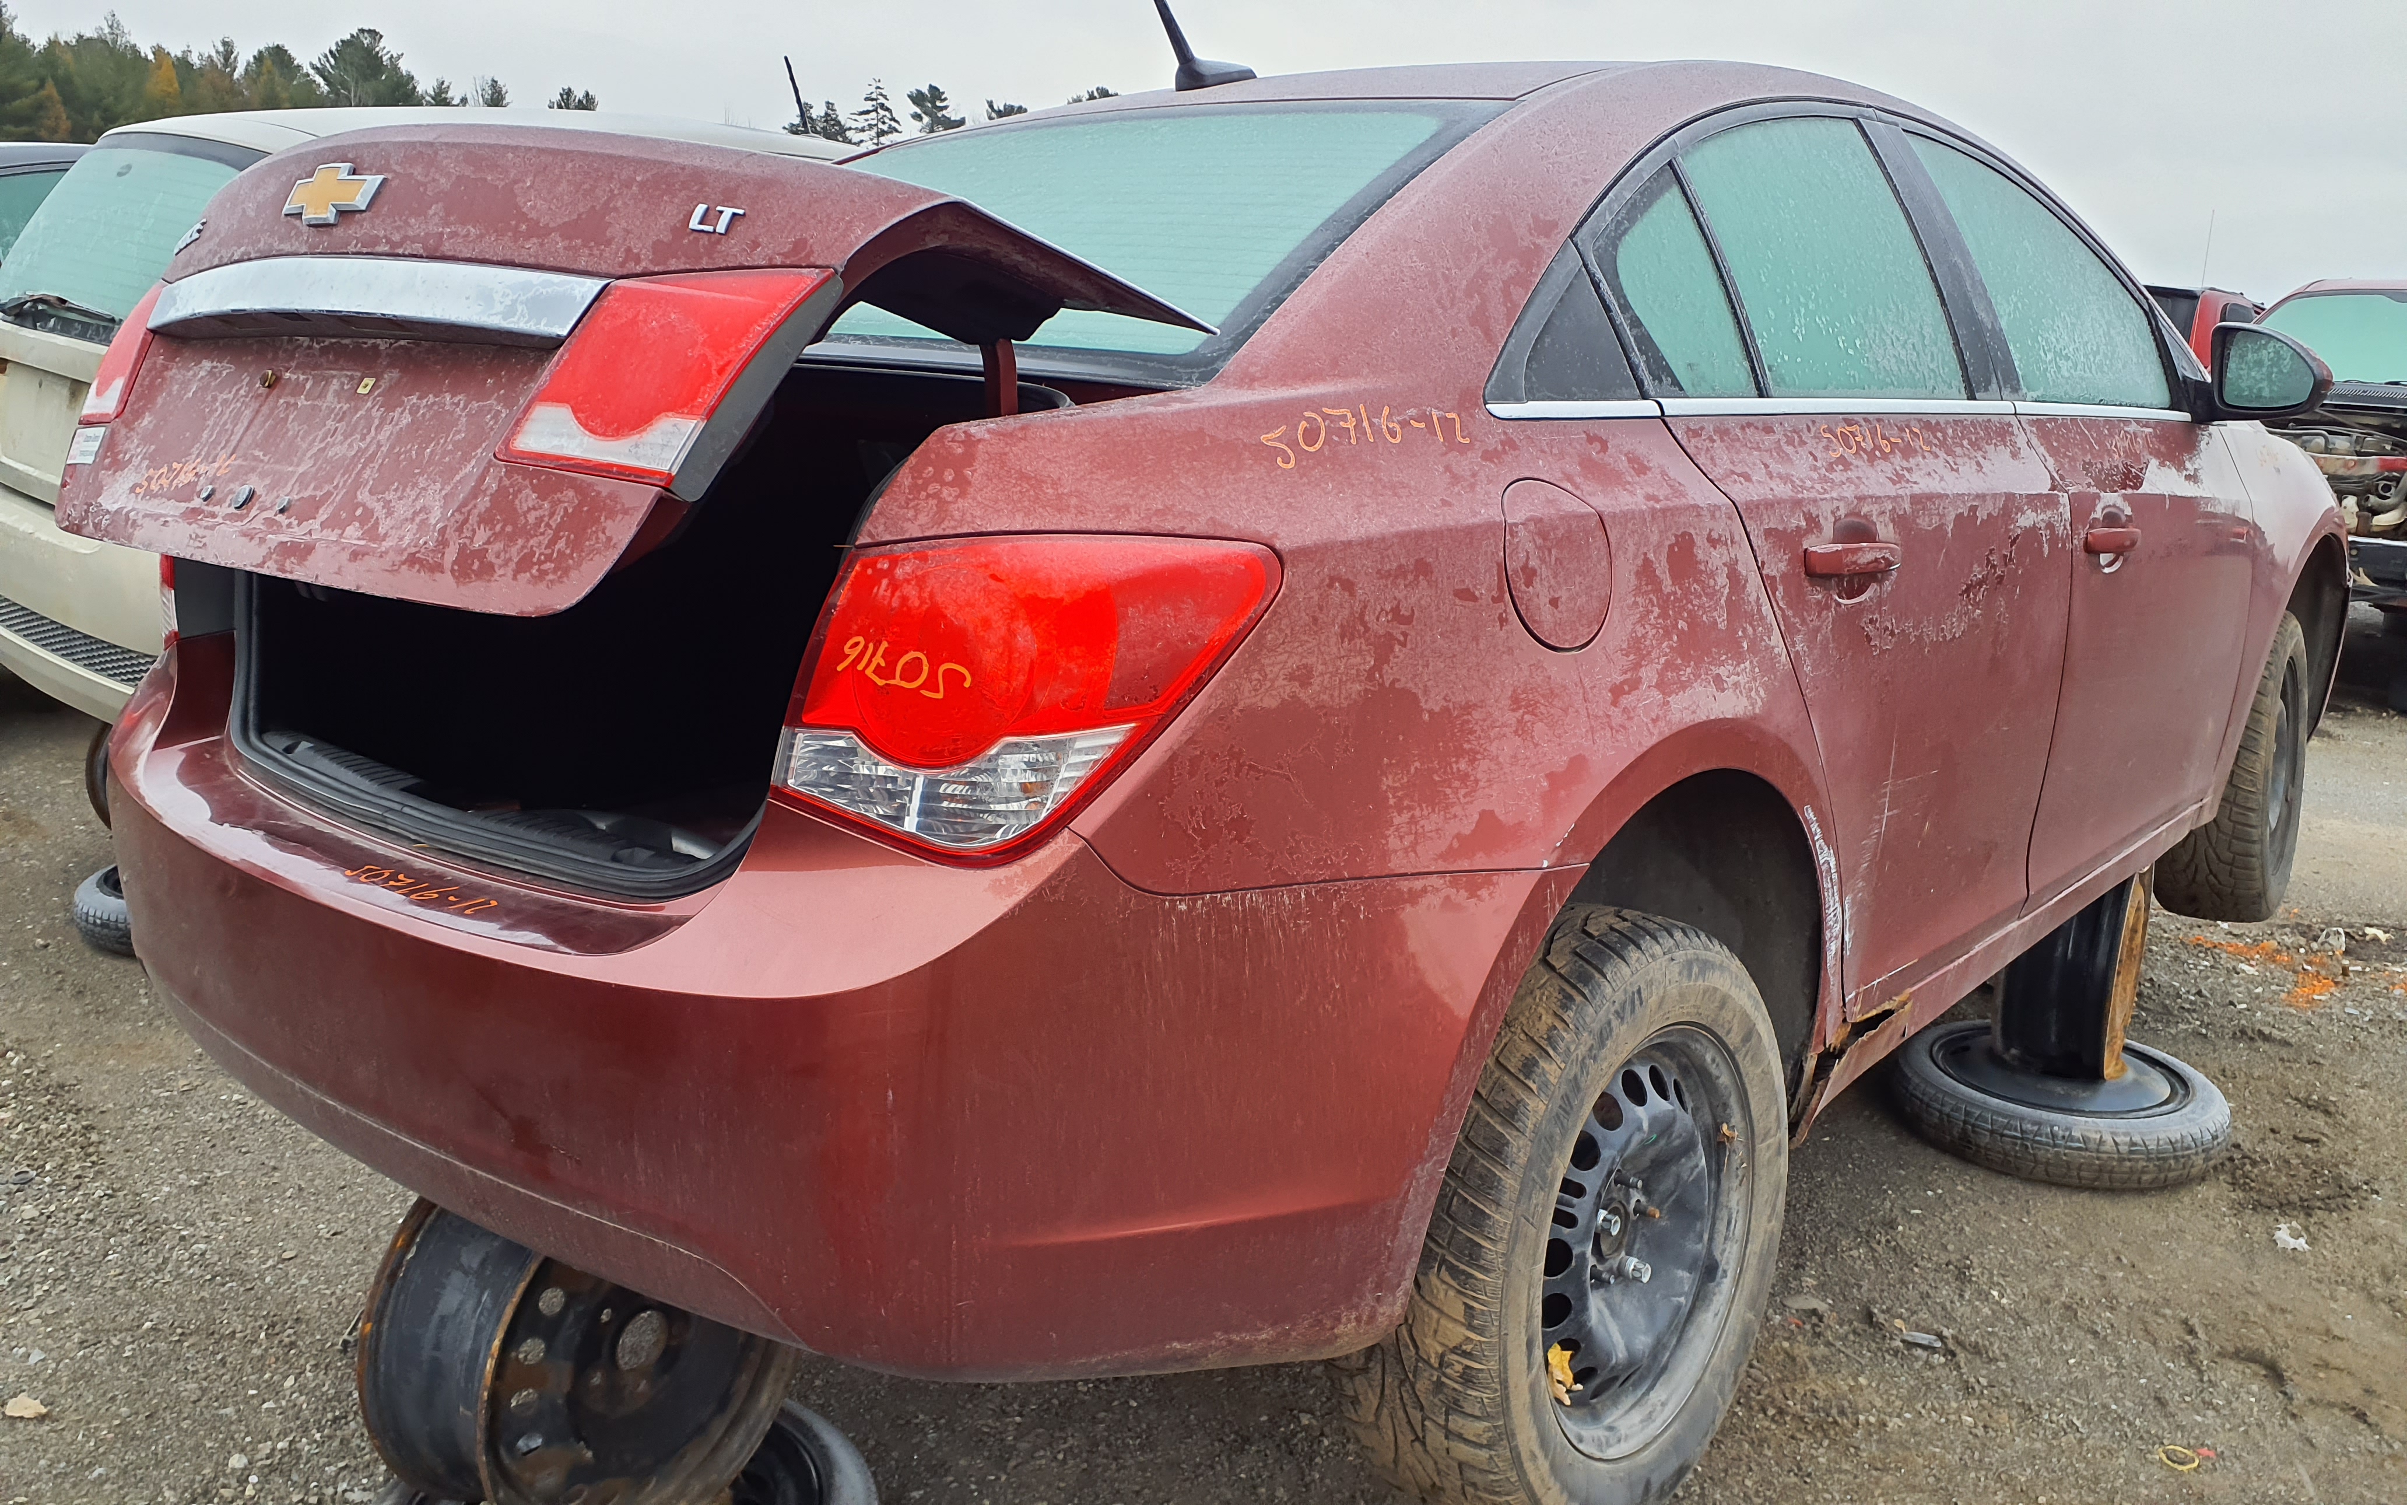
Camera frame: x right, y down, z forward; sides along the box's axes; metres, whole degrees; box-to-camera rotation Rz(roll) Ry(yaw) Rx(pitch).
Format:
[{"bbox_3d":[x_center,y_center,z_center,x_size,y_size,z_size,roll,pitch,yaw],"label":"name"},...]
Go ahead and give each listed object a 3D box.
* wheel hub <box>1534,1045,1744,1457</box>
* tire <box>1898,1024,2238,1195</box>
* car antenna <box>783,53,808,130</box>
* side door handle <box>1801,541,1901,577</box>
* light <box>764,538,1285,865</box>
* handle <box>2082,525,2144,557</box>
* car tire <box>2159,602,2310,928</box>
[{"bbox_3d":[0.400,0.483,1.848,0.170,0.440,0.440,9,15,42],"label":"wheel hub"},{"bbox_3d":[1.575,0.642,3.280,0.572,0.118,0.572,0,13,0],"label":"tire"},{"bbox_3d":[-1.093,-1.764,4.758,0.011,0.190,0.011,11,36,41],"label":"car antenna"},{"bbox_3d":[0.698,-0.208,1.914,0.046,0.036,0.210,11,17,41],"label":"side door handle"},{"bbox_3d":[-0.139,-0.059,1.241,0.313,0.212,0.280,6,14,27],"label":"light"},{"bbox_3d":[1.338,-0.313,2.610,0.046,0.036,0.210,11,17,41],"label":"handle"},{"bbox_3d":[2.205,0.029,3.784,0.212,0.660,0.660,9,16,37],"label":"car tire"}]

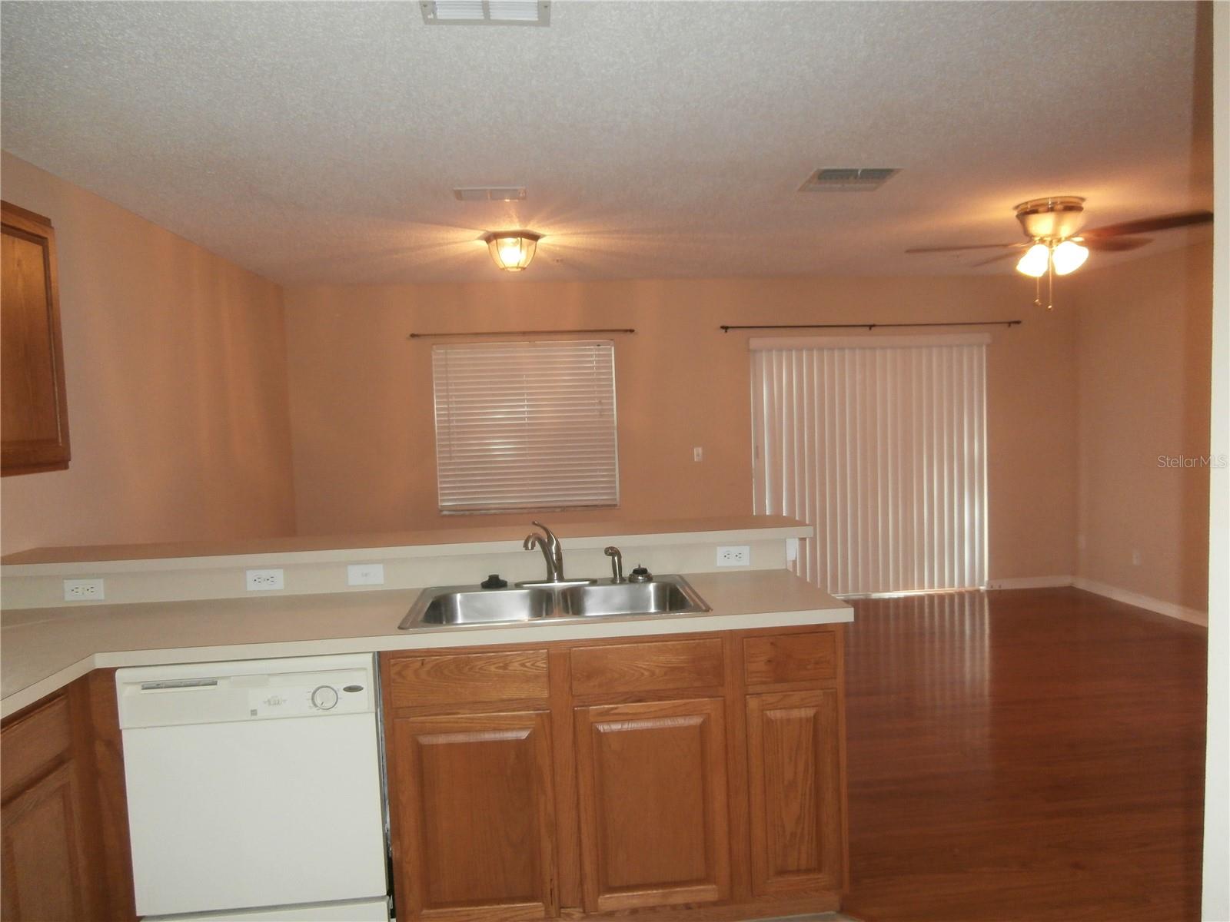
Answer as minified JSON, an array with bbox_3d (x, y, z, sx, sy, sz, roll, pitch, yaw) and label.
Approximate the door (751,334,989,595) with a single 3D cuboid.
[{"bbox_3d":[1.954,0.049,6.483,1.850,1.980,0.110,-2,3,-6],"label":"door"}]

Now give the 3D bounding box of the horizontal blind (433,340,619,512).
[{"bbox_3d":[-0.637,-0.248,6.221,1.300,1.200,0.060,-2,3,-6],"label":"horizontal blind"}]

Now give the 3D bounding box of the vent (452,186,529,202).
[{"bbox_3d":[-0.534,-1.144,3.685,0.305,0.020,0.215,-2,3,-6],"label":"vent"}]

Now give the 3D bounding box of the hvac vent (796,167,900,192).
[{"bbox_3d":[0.998,-1.189,3.648,0.350,0.020,0.355,-2,3,-6],"label":"hvac vent"}]

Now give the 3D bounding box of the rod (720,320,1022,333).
[{"bbox_3d":[1.920,-1.005,6.358,2.310,0.050,0.090,-2,3,-6],"label":"rod"}]

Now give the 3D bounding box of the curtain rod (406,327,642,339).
[{"bbox_3d":[-0.654,-0.906,6.109,1.600,0.045,0.090,-2,3,-6],"label":"curtain rod"}]

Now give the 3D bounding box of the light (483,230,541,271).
[{"bbox_3d":[-0.547,-1.110,4.576,0.360,0.186,0.345,-2,3,-6],"label":"light"}]

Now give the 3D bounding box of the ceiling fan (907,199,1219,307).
[{"bbox_3d":[2.159,-1.019,4.255,1.320,0.500,1.290,-2,3,-6],"label":"ceiling fan"}]

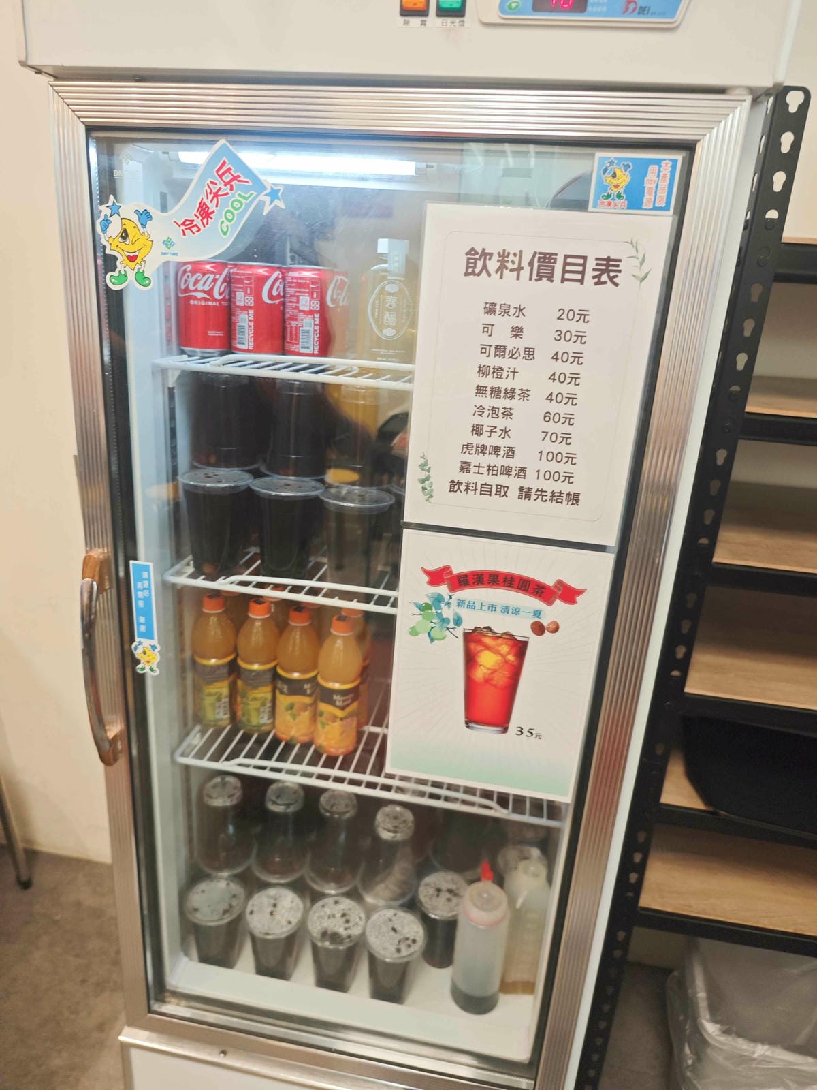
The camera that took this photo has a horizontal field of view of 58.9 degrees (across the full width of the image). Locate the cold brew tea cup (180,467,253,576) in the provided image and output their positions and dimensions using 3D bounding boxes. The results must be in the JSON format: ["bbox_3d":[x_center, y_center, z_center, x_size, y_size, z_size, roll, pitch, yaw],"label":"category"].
[{"bbox_3d":[-0.250,-0.027,0.953,0.093,0.127,0.093,3,18,-1],"label":"cold brew tea cup"}]

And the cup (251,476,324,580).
[{"bbox_3d":[-0.158,-0.016,0.941,0.097,0.124,0.097,3,19,-1],"label":"cup"}]

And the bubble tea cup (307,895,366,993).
[{"bbox_3d":[-0.115,0.638,1.135,0.097,0.124,0.097,3,19,-1],"label":"bubble tea cup"}]

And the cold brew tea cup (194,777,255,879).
[{"bbox_3d":[-0.305,0.467,1.212,0.097,0.124,0.097,3,19,-1],"label":"cold brew tea cup"}]

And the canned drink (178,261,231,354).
[{"bbox_3d":[-0.261,-0.302,0.927,0.066,0.115,0.066,7,19,7],"label":"canned drink"}]

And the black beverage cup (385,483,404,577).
[{"bbox_3d":[0.015,-0.015,0.965,0.093,0.127,0.093,3,18,-1],"label":"black beverage cup"}]

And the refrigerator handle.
[{"bbox_3d":[-0.351,0.136,0.829,0.022,0.252,0.043,7,19,8],"label":"refrigerator handle"}]

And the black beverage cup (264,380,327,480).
[{"bbox_3d":[-0.158,-0.163,1.002,0.097,0.122,0.097,4,19,-1],"label":"black beverage cup"}]

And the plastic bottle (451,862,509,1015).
[{"bbox_3d":[0.115,0.590,1.112,0.072,0.258,0.072,7,19,8],"label":"plastic bottle"}]

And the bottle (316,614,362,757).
[{"bbox_3d":[-0.097,0.197,1.038,0.064,0.211,0.064,7,19,7],"label":"bottle"}]

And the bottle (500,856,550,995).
[{"bbox_3d":[0.188,0.610,1.162,0.065,0.222,0.065,8,19,13],"label":"bottle"}]

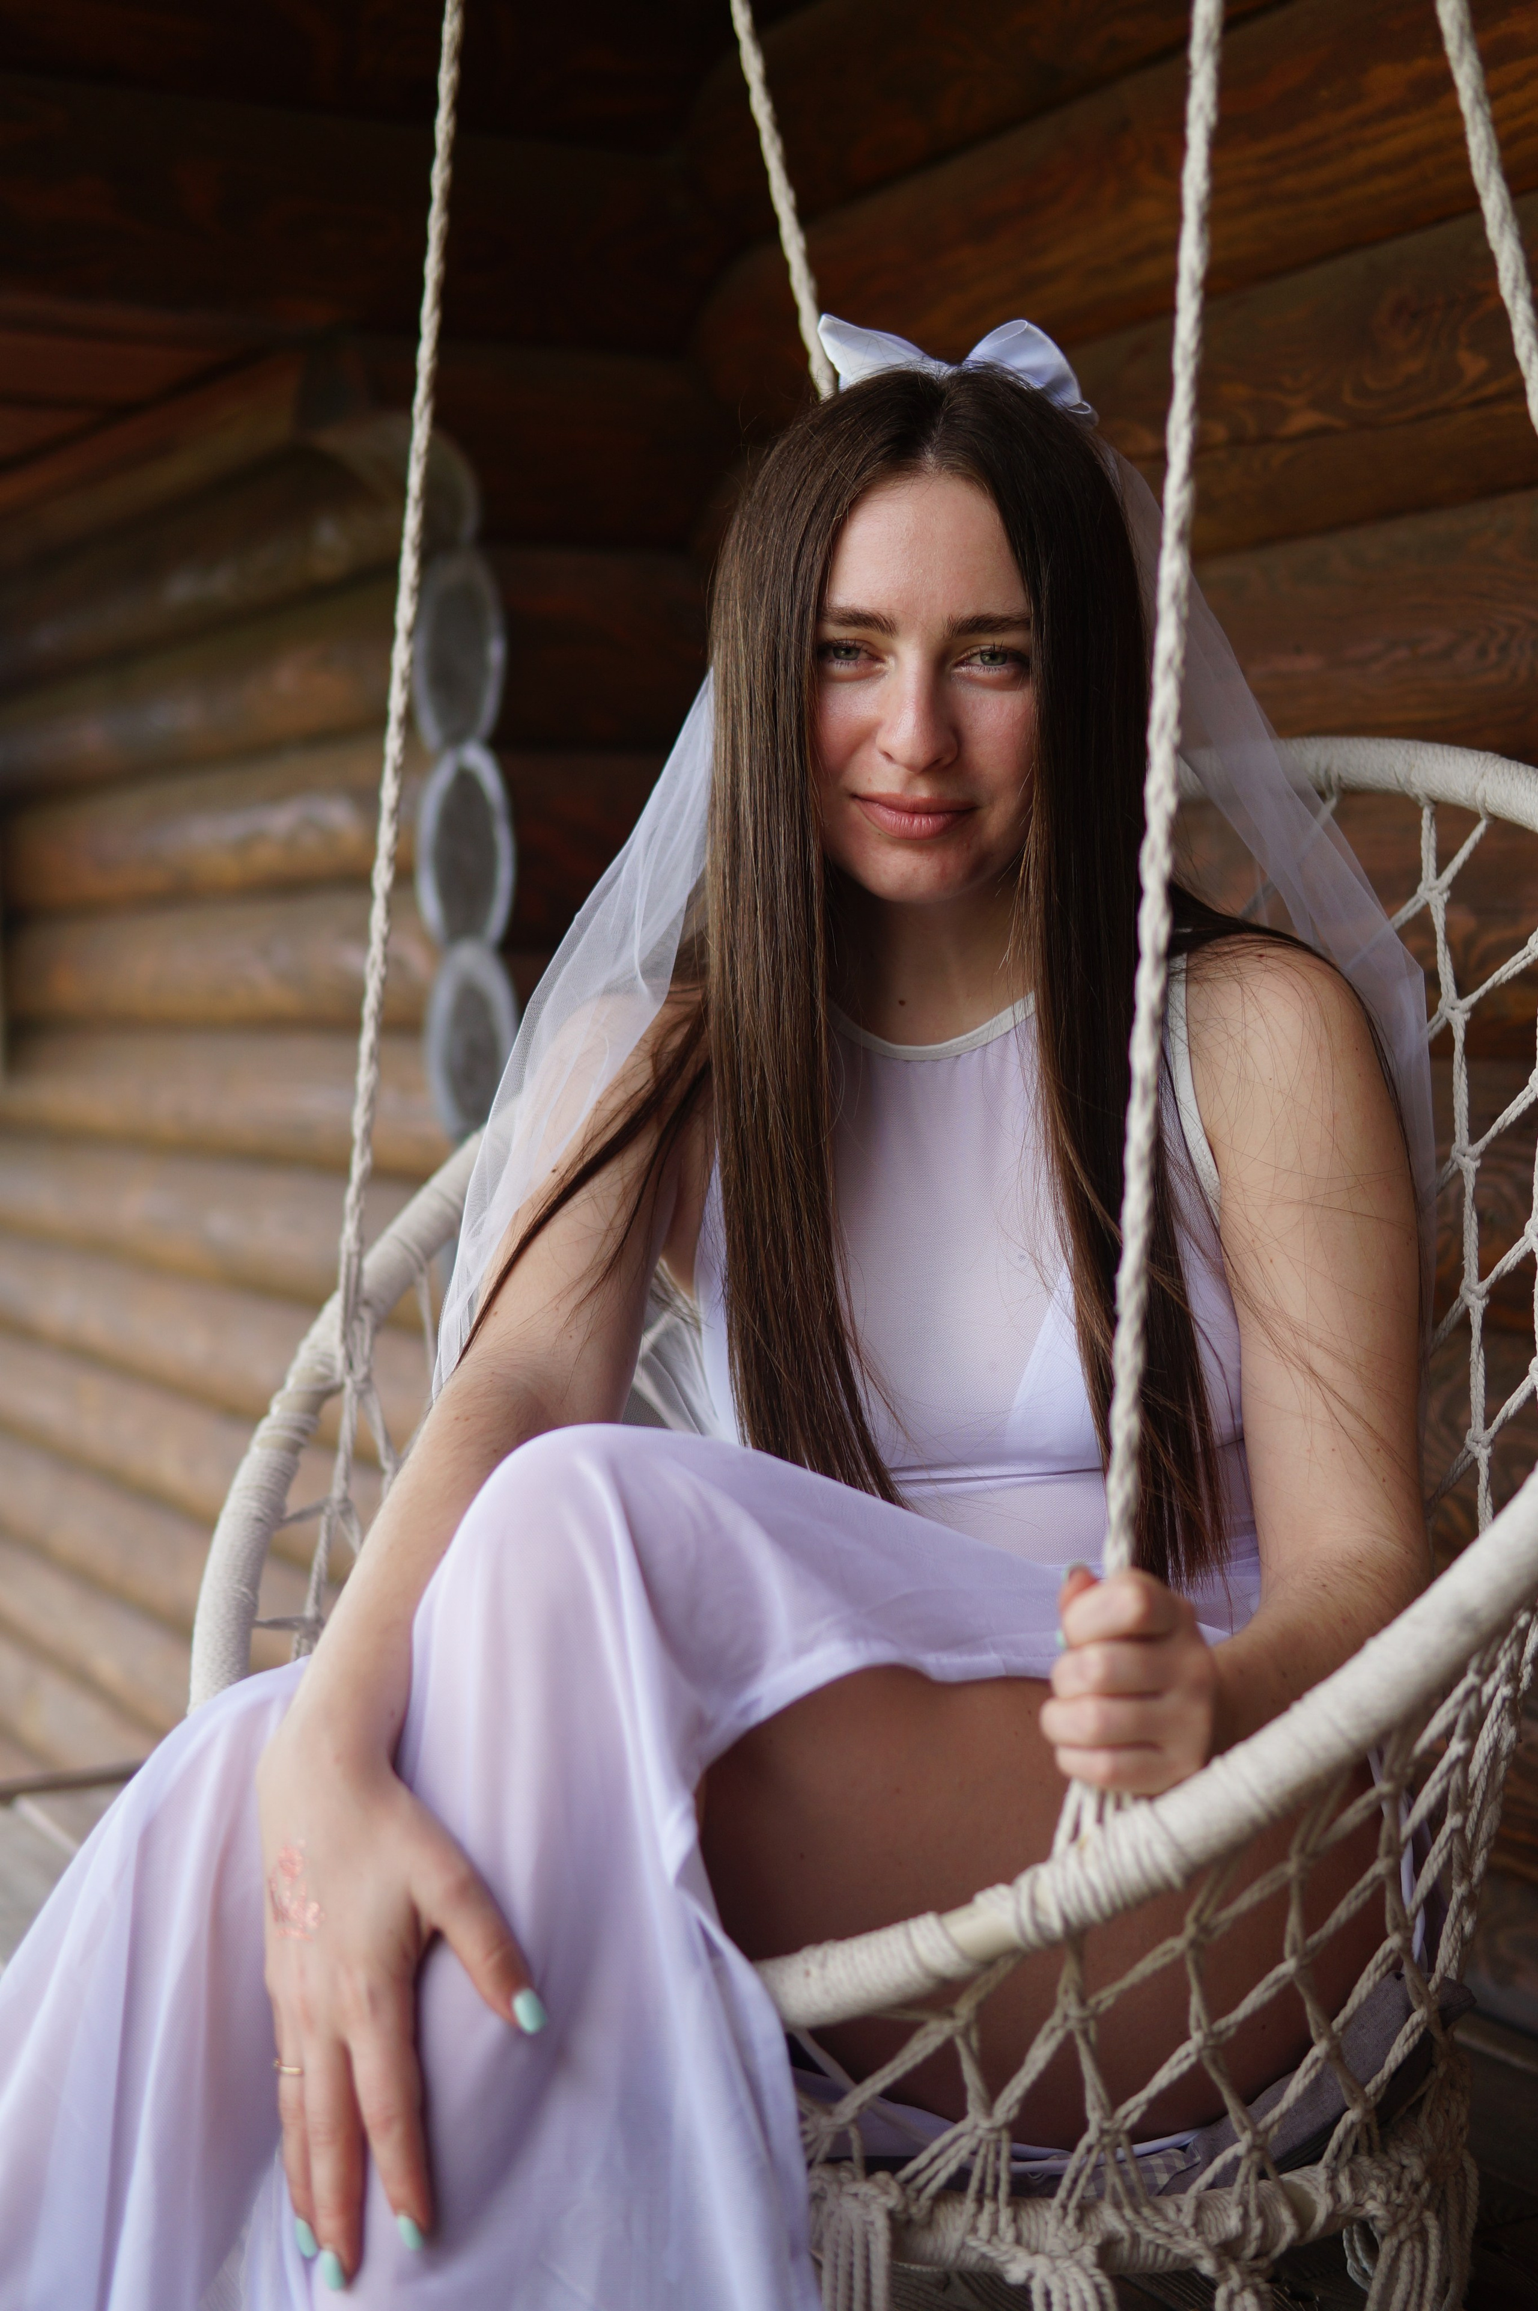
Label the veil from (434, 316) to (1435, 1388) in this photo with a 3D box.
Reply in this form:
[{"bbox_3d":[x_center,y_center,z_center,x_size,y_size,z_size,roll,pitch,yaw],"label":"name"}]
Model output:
[{"bbox_3d":[0.078,-0.135,1.400,0.480,0.530,0.290,0,7,14],"label":"veil"}]

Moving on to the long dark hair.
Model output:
[{"bbox_3d":[0.050,-0.085,1.325,0.360,0.560,0.250,0,6,11],"label":"long dark hair"}]

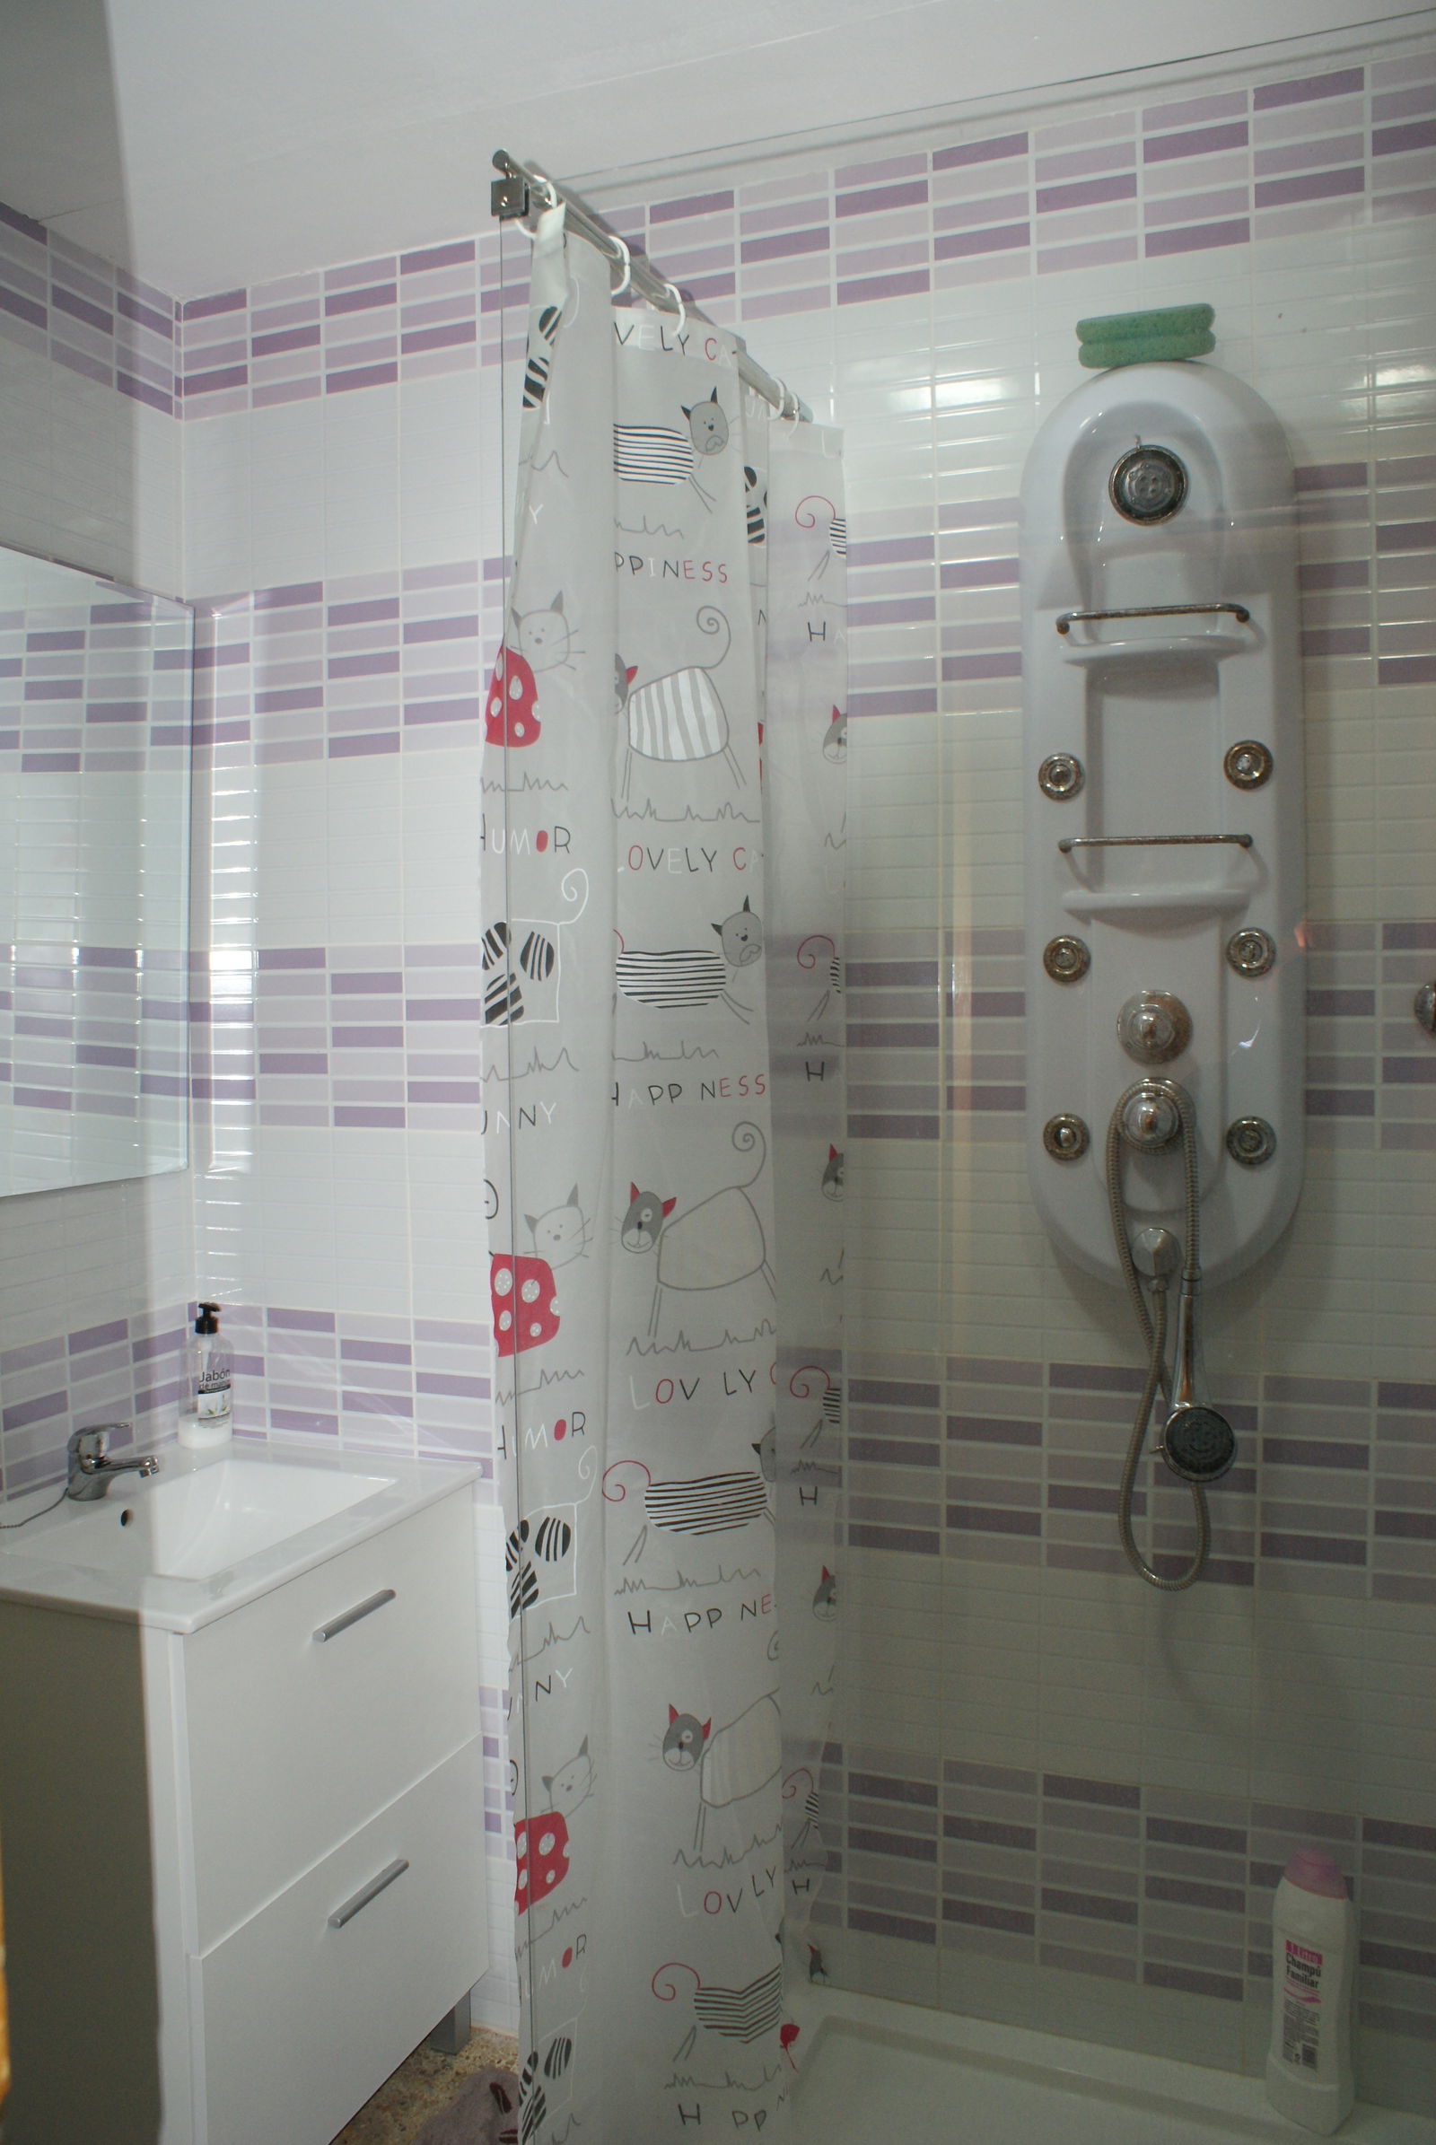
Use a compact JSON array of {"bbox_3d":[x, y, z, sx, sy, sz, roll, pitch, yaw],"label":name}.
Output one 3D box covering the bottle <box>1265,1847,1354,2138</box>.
[{"bbox_3d":[0.654,1.002,1.773,0.086,0.305,0.058,2,3,43],"label":"bottle"}]

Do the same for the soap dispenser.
[{"bbox_3d":[-0.721,0.420,2.252,0.072,0.201,0.072,2,3,44],"label":"soap dispenser"}]

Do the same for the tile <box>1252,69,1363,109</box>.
[{"bbox_3d":[0.636,-1.058,1.733,0.114,0.026,0.008,0,2,21],"label":"tile"}]

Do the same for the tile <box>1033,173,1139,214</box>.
[{"bbox_3d":[0.415,-0.991,1.813,0.114,0.026,0.008,0,2,21],"label":"tile"}]

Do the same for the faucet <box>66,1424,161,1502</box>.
[{"bbox_3d":[-0.746,0.480,1.990,0.143,0.098,0.050,0,2,21],"label":"faucet"}]

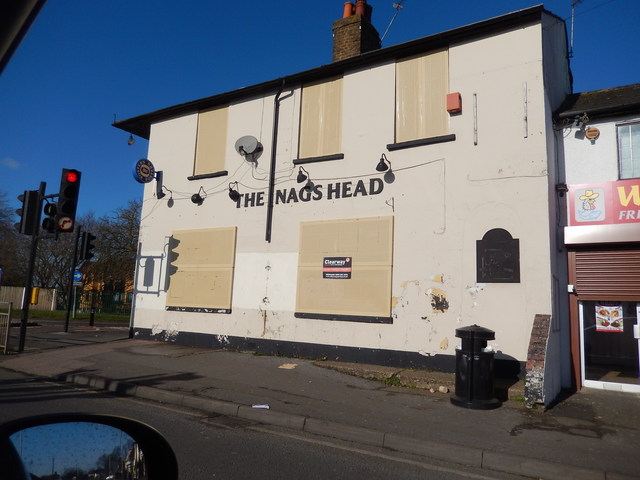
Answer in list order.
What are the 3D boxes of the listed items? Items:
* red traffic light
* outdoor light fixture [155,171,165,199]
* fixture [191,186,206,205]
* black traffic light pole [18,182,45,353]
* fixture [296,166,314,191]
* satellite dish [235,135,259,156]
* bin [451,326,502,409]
[{"bbox_3d":[-5.080,-1.293,9.456,0.256,0.256,0.177,8,-10,-35],"label":"red traffic light"},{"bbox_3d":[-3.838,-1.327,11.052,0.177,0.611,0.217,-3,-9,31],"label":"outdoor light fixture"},{"bbox_3d":[-2.683,-0.985,10.232,0.256,0.355,0.335,-3,-9,31],"label":"fixture"},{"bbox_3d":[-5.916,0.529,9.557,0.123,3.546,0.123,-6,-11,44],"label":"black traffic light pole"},{"bbox_3d":[-0.294,-1.214,8.771,0.236,0.345,0.355,-3,-9,31],"label":"fixture"},{"bbox_3d":[-1.520,-1.953,9.582,0.473,0.424,0.335,0,-8,16],"label":"satellite dish"},{"bbox_3d":[2.060,1.653,6.094,0.601,1.044,0.601,-3,-9,31],"label":"bin"}]

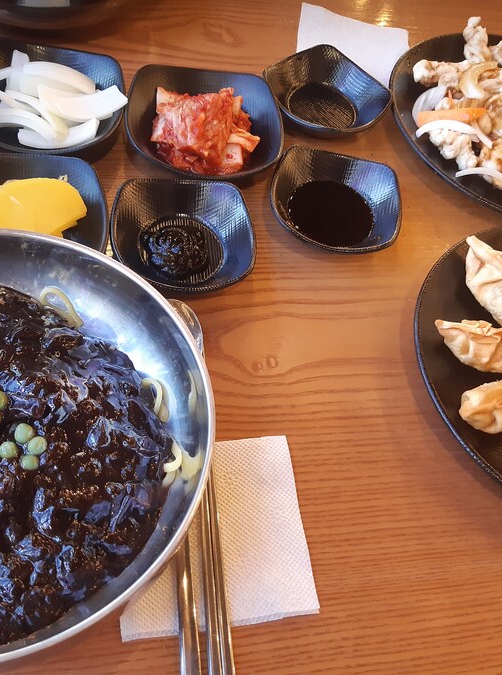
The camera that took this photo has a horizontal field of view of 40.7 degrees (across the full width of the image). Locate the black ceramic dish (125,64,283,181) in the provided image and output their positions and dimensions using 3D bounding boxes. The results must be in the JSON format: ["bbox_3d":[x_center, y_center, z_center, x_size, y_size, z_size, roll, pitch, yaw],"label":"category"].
[{"bbox_3d":[-0.036,-0.155,0.509,0.115,0.034,0.115,2,58,-11],"label":"black ceramic dish"}]

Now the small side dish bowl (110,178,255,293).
[{"bbox_3d":[-0.045,-0.065,0.455,0.094,0.027,0.094,-2,59,-12],"label":"small side dish bowl"}]

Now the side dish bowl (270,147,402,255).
[{"bbox_3d":[0.061,-0.095,0.495,0.094,0.027,0.094,12,57,-4],"label":"side dish bowl"}]

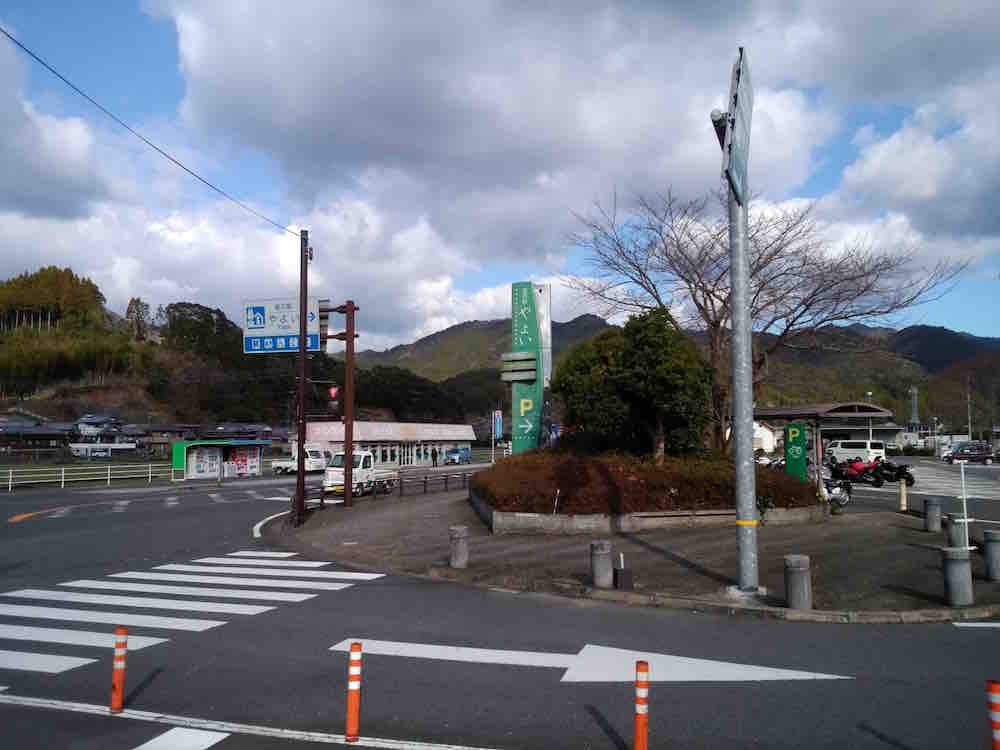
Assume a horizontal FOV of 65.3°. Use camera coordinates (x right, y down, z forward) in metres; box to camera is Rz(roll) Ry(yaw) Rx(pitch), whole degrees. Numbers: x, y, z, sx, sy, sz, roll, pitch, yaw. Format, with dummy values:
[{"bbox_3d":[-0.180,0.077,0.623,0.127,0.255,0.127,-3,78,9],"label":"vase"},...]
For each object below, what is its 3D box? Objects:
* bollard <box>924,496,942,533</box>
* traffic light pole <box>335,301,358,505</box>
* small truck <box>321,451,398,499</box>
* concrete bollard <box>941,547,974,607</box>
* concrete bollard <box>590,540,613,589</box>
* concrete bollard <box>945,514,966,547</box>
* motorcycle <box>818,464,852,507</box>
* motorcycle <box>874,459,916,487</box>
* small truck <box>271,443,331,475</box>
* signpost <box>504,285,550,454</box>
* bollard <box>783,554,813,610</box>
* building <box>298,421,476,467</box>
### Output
[{"bbox_3d":[9.613,3.104,17.296,0.300,0.710,0.300,0,-5,0],"label":"bollard"},{"bbox_3d":[-4.946,0.905,25.217,0.750,6.600,0.400,-2,-5,19],"label":"traffic light pole"},{"bbox_3d":[-5.380,3.861,30.888,1.475,1.780,3.395,-2,-5,18],"label":"small truck"},{"bbox_3d":[5.837,2.562,9.914,0.305,0.630,0.305,0,-5,0],"label":"concrete bollard"},{"bbox_3d":[1.446,2.658,11.059,0.295,0.610,0.295,0,-5,0],"label":"concrete bollard"},{"bbox_3d":[8.555,2.907,14.654,0.320,0.670,0.320,0,-5,0],"label":"concrete bollard"},{"bbox_3d":[10.439,3.505,24.489,0.750,1.220,2.050,1,-5,-15],"label":"motorcycle"},{"bbox_3d":[17.623,4.388,34.948,0.800,1.160,2.100,3,-6,-35],"label":"motorcycle"},{"bbox_3d":[-13.637,5.866,53.185,3.400,1.830,1.500,-2,-5,24],"label":"small truck"},{"bbox_3d":[0.831,0.277,23.568,1.250,6.200,0.850,-2,-5,22],"label":"signpost"},{"bbox_3d":[3.681,2.539,9.634,0.305,0.610,0.305,0,-5,0],"label":"bollard"},{"bbox_3d":[-10.025,6.660,74.508,6.600,3.900,20.300,-3,-6,29],"label":"building"}]

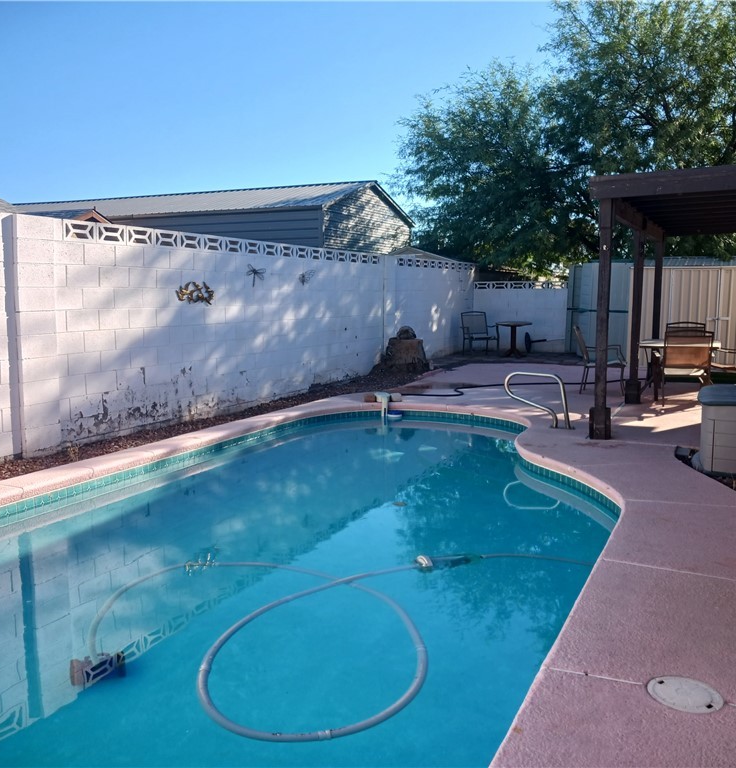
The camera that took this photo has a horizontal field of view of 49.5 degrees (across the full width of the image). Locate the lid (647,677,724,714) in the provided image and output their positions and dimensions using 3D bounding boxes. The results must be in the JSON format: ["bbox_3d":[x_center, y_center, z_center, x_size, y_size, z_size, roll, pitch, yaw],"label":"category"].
[{"bbox_3d":[1.108,1.084,2.789,0.250,0.020,0.250,0,7,0],"label":"lid"}]

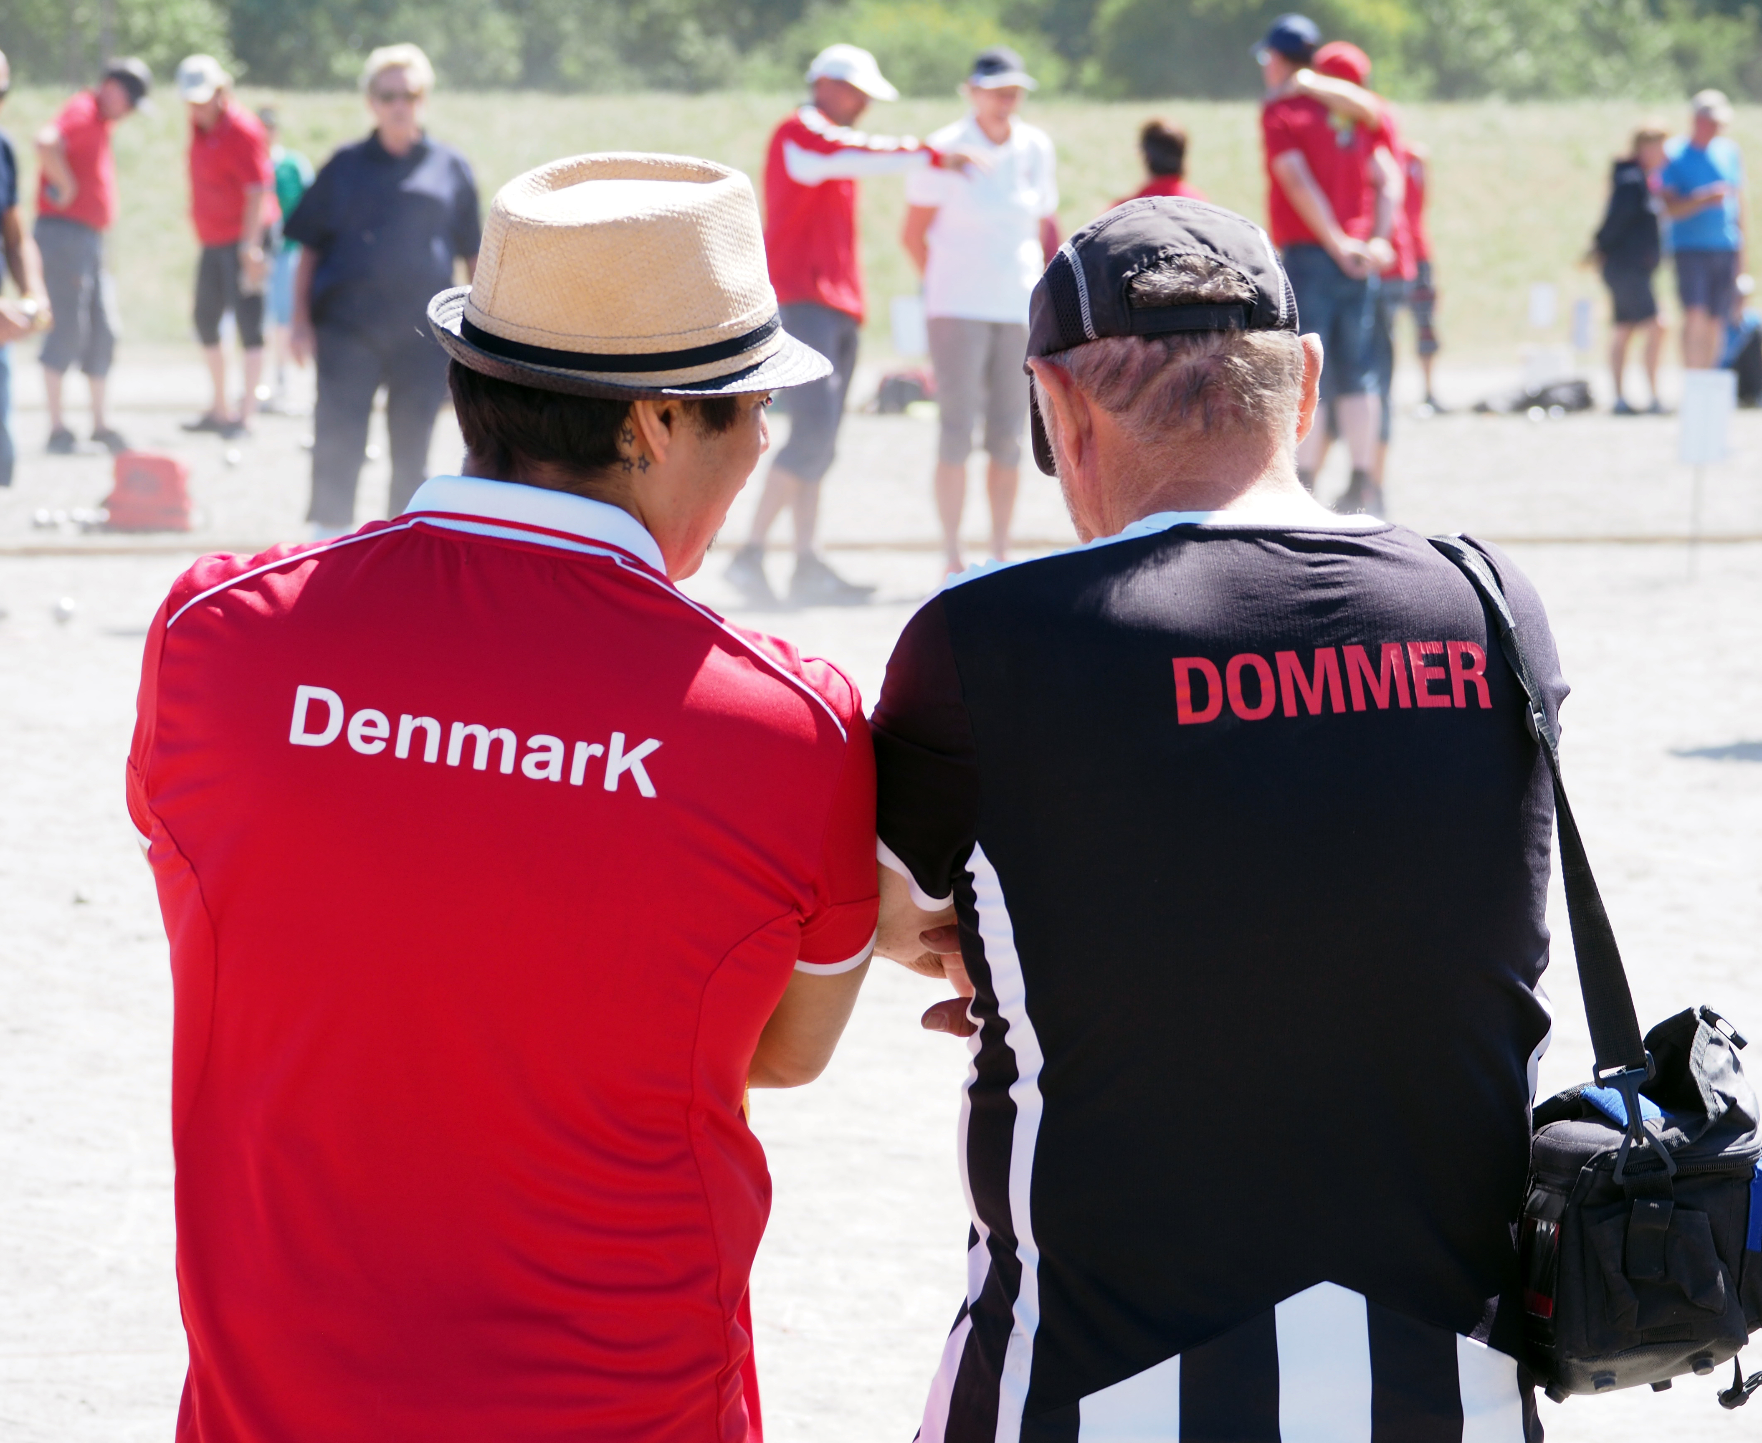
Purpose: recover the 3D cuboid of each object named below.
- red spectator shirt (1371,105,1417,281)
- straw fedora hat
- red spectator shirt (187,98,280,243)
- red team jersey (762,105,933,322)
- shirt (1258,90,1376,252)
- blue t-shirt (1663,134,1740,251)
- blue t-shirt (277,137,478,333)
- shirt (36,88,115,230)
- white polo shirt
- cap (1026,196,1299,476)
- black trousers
[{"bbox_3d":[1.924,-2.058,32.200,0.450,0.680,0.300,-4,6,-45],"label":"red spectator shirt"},{"bbox_3d":[-0.168,-0.290,5.520,0.280,0.125,0.245,-11,24,-27],"label":"straw fedora hat"},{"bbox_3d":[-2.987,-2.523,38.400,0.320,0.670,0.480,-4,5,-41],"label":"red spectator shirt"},{"bbox_3d":[-0.129,-1.642,26.900,0.520,0.700,0.460,1,4,9],"label":"red team jersey"},{"bbox_3d":[1.677,-2.095,31.800,0.320,0.620,0.490,4,5,41],"label":"shirt"},{"bbox_3d":[4.442,-2.844,45.000,0.460,0.640,0.300,0,4,-5],"label":"blue t-shirt"},{"bbox_3d":[-1.745,-1.719,29.200,0.660,0.710,0.380,0,4,-2],"label":"blue t-shirt"},{"bbox_3d":[-3.611,-2.518,37.400,0.320,0.660,0.460,1,4,18],"label":"shirt"},{"bbox_3d":[0.333,-1.652,27.400,0.520,0.690,0.300,0,4,-5],"label":"white polo shirt"},{"bbox_3d":[0.182,-0.271,5.540,0.180,0.150,0.260,-5,-13,-15],"label":"cap"},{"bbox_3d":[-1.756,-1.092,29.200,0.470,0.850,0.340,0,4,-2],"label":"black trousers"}]

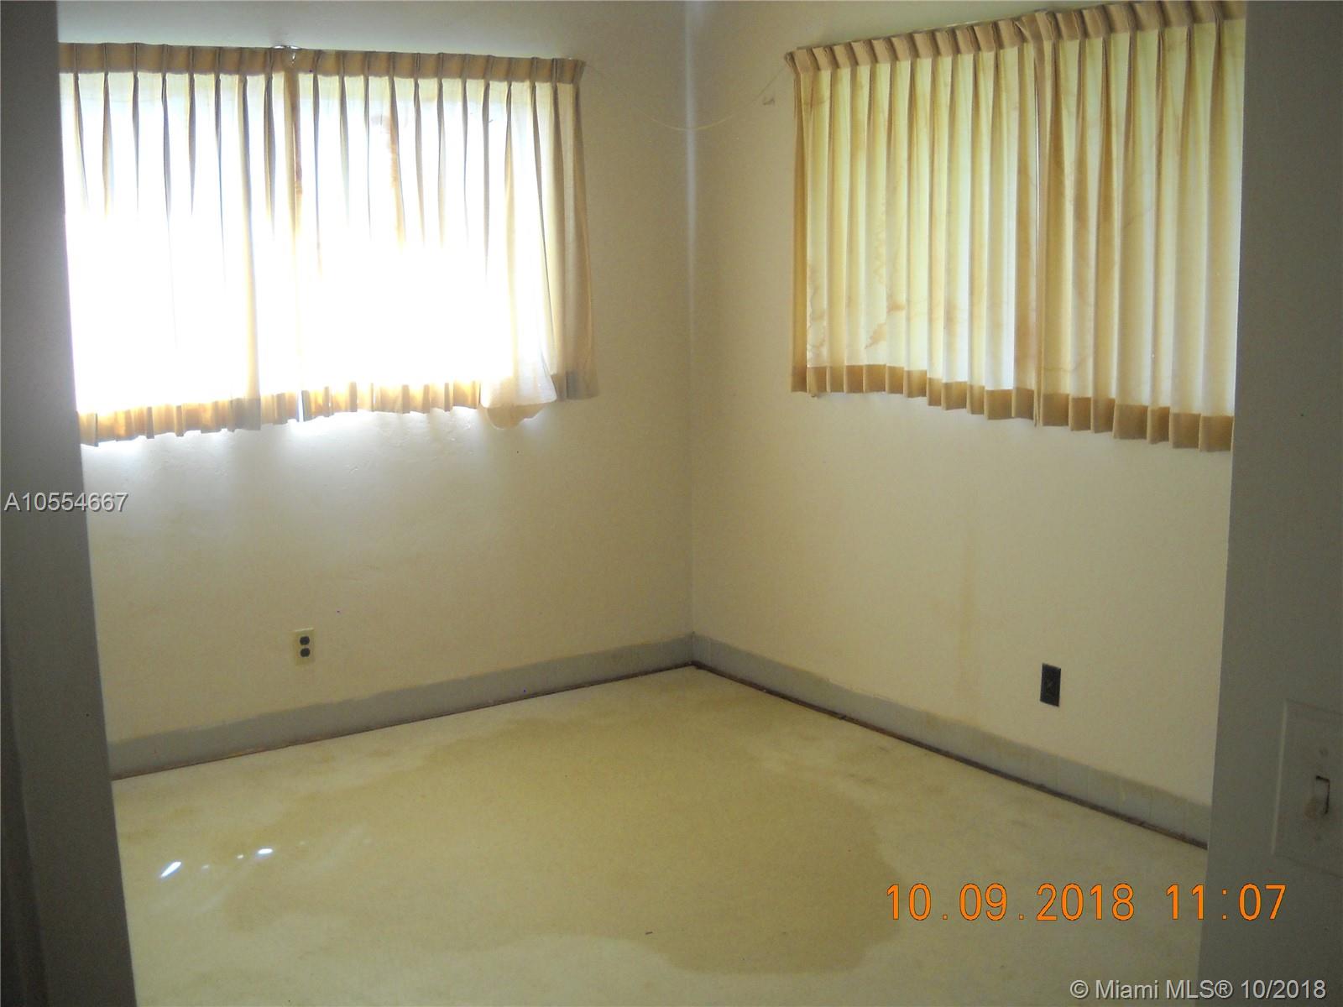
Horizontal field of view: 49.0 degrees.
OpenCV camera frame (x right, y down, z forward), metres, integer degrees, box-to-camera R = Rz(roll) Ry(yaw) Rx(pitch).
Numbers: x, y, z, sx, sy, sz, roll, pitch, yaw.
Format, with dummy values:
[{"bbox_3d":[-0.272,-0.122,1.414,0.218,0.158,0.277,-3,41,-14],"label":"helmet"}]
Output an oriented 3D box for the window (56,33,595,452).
[{"bbox_3d":[-1.078,-0.837,4.631,1.980,1.160,0.120,-8,12,-35],"label":"window"}]

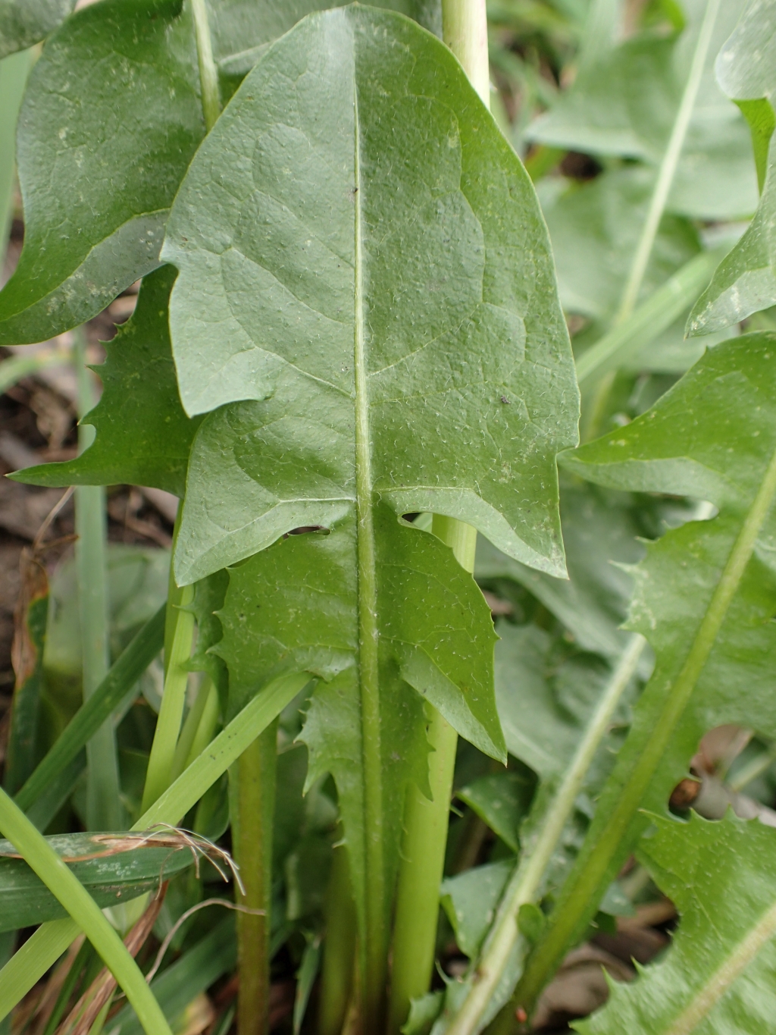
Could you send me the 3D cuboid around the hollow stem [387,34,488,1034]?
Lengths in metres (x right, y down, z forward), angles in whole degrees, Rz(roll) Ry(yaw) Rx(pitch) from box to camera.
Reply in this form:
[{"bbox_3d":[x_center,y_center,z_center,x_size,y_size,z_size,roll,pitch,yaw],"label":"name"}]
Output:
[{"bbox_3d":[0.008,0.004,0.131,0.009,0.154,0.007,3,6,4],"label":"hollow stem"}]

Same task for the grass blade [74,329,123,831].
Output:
[{"bbox_3d":[-0.066,0.010,0.199,0.007,0.004,0.119,-3,76,-18],"label":"grass blade"}]

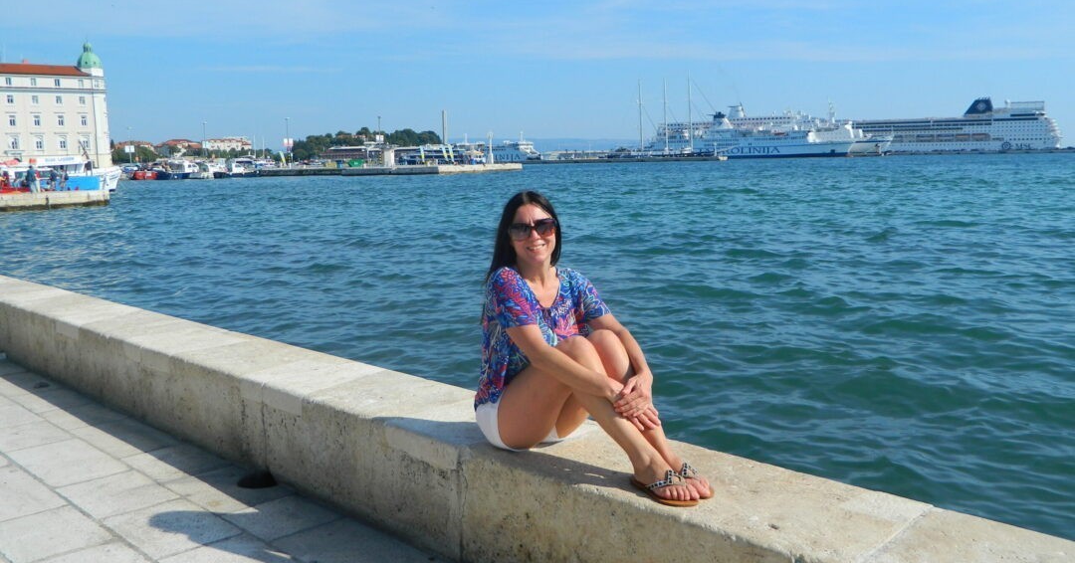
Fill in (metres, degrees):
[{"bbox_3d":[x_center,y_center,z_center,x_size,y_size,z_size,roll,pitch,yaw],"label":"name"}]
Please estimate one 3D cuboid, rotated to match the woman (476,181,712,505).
[{"bbox_3d":[0.176,0.145,2.680,0.440,0.850,0.820,-9,11,-44],"label":"woman"}]

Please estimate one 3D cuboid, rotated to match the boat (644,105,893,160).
[{"bbox_3d":[134.000,-89.813,530.000,130.000,29.000,20.000,2,9,18],"label":"boat"}]

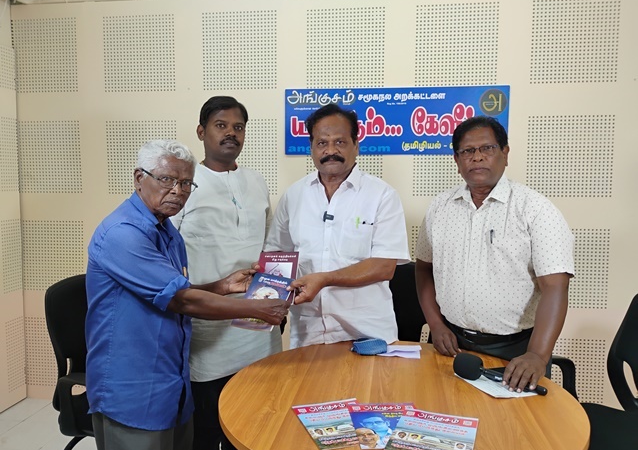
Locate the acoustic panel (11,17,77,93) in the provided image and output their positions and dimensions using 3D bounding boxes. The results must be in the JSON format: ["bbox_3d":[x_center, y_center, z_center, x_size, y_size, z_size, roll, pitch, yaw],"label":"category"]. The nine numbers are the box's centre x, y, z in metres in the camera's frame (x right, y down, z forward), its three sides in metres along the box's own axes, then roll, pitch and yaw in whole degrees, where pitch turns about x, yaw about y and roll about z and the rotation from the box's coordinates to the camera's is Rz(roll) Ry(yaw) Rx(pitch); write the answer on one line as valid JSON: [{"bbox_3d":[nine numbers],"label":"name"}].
[{"bbox_3d":[-1.635,-1.002,3.072,0.435,0.435,0.025,1,4,7],"label":"acoustic panel"}]

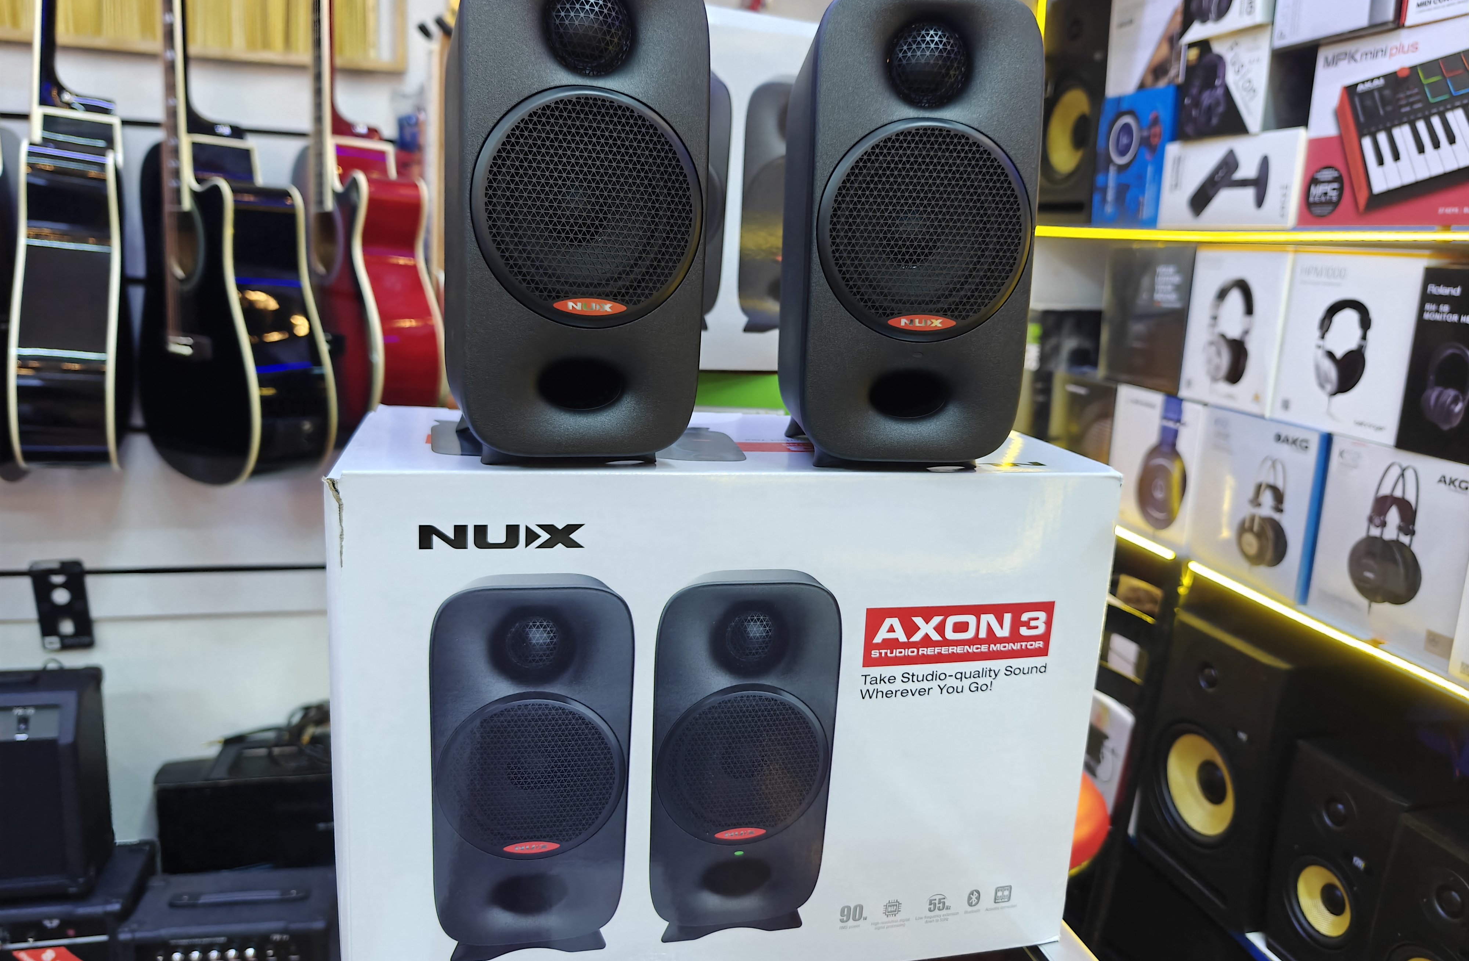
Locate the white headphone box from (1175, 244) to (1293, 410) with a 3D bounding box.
[{"bbox_3d":[0.753,-0.215,1.462,0.100,0.224,0.185,-1,13,-15],"label":"white headphone box"}]

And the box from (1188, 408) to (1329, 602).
[{"bbox_3d":[0.766,0.024,1.432,0.105,0.225,0.222,-1,13,-15],"label":"box"}]

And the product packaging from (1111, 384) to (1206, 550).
[{"bbox_3d":[0.713,-0.025,1.636,0.105,0.226,0.213,-1,13,-15],"label":"product packaging"}]

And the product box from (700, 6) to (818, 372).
[{"bbox_3d":[0.018,-0.241,0.886,0.366,0.270,0.170,-2,14,-21],"label":"product box"}]

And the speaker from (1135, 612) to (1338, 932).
[{"bbox_3d":[0.831,0.403,1.511,0.310,0.390,0.255,-1,13,-15],"label":"speaker"}]

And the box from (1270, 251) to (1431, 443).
[{"bbox_3d":[0.802,-0.169,1.278,0.100,0.222,0.203,-1,13,-15],"label":"box"}]

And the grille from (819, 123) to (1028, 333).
[{"bbox_3d":[0.089,-0.117,0.477,0.100,0.100,0.014,1,13,-10],"label":"grille"}]

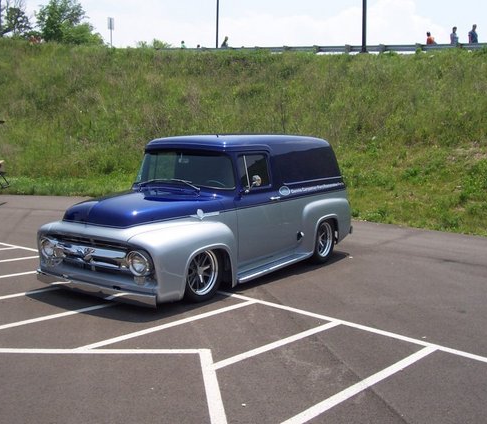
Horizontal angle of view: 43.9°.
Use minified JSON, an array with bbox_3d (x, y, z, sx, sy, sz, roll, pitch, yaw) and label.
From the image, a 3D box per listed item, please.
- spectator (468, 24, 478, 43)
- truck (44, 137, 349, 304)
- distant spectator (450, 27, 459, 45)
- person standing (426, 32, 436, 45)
[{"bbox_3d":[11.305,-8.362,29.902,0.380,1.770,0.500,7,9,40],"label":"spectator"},{"bbox_3d":[-0.253,-0.093,8.040,1.880,1.790,4.600,6,8,35],"label":"truck"},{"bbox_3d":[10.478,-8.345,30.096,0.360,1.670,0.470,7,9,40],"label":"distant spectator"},{"bbox_3d":[9.432,-8.315,30.692,0.420,1.600,0.500,6,8,33],"label":"person standing"}]

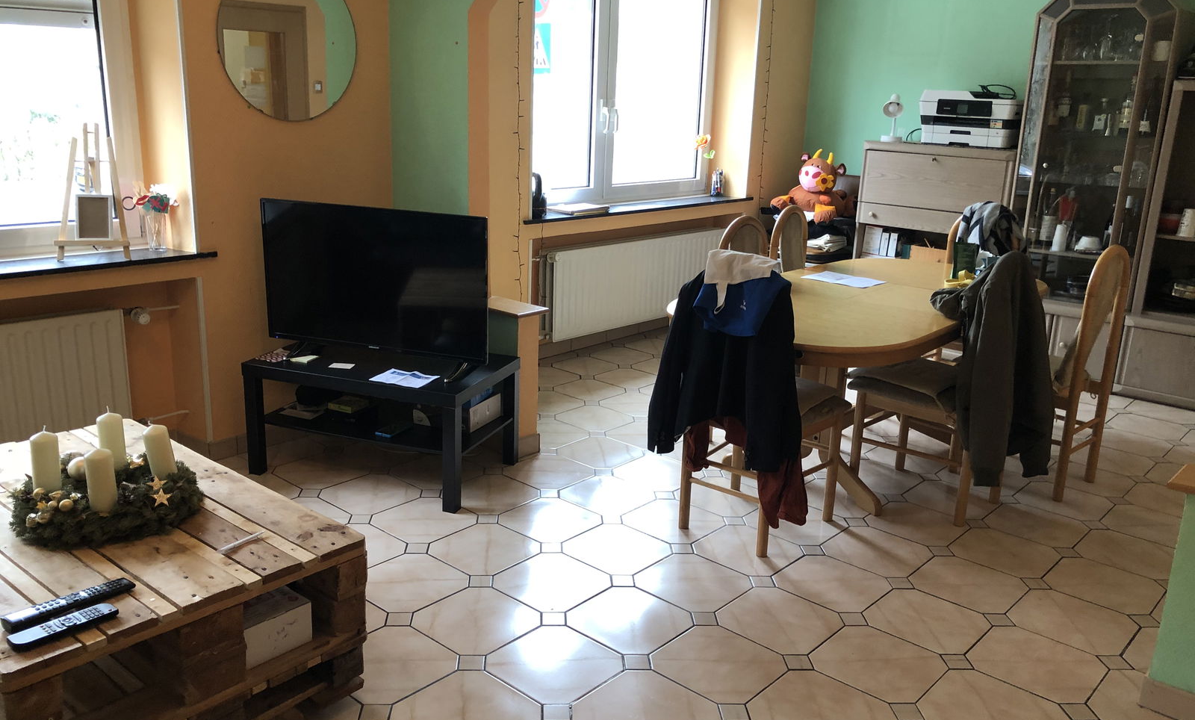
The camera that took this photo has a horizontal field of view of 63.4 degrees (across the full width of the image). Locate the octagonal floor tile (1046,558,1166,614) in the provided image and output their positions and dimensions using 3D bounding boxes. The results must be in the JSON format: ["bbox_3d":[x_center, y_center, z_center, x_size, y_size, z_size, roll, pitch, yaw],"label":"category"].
[{"bbox_3d":[1.649,0.737,3.158,0.314,0.010,0.314,15,20,40],"label":"octagonal floor tile"}]

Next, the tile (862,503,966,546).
[{"bbox_3d":[1.174,0.609,3.575,0.313,0.010,0.313,15,20,39],"label":"tile"}]

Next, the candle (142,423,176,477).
[{"bbox_3d":[-1.135,0.239,2.511,0.061,0.134,0.061,-13,20,-26],"label":"candle"}]

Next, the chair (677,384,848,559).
[{"bbox_3d":[0.592,0.108,3.407,0.460,1.000,0.490,14,20,36],"label":"chair"}]

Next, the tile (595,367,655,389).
[{"bbox_3d":[0.174,0.100,5.247,0.315,0.010,0.315,15,20,39],"label":"tile"}]

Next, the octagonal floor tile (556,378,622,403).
[{"bbox_3d":[-0.038,0.158,4.965,0.310,0.010,0.310,16,21,40],"label":"octagonal floor tile"}]

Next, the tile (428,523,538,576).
[{"bbox_3d":[-0.378,0.638,3.253,0.313,0.010,0.313,15,20,39],"label":"tile"}]

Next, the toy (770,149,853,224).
[{"bbox_3d":[1.475,-1.199,6.655,0.480,0.470,0.420,13,19,35],"label":"toy"}]

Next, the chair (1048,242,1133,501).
[{"bbox_3d":[1.795,0.001,3.940,0.450,1.000,0.500,-13,21,-43],"label":"chair"}]

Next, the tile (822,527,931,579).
[{"bbox_3d":[0.964,0.658,3.328,0.312,0.010,0.312,15,20,39],"label":"tile"}]

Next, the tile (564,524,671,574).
[{"bbox_3d":[0.069,0.647,3.283,0.313,0.010,0.313,15,20,39],"label":"tile"}]

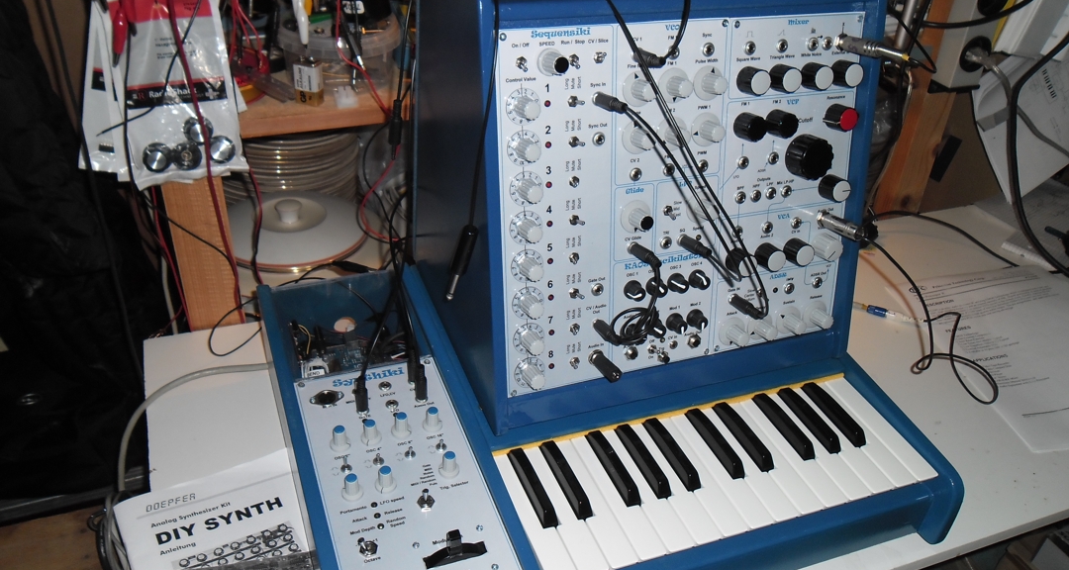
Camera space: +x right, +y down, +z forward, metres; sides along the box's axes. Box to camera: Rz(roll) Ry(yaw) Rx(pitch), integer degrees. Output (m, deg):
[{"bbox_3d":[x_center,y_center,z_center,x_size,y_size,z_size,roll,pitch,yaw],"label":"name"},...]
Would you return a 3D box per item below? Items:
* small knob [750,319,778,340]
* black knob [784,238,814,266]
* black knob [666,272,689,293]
[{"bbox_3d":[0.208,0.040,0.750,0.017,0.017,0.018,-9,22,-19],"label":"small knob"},{"bbox_3d":[0.235,-0.028,0.738,0.022,0.022,0.017,-9,22,-20],"label":"black knob"},{"bbox_3d":[0.119,0.001,0.679,0.017,0.017,0.011,-9,23,-20],"label":"black knob"}]

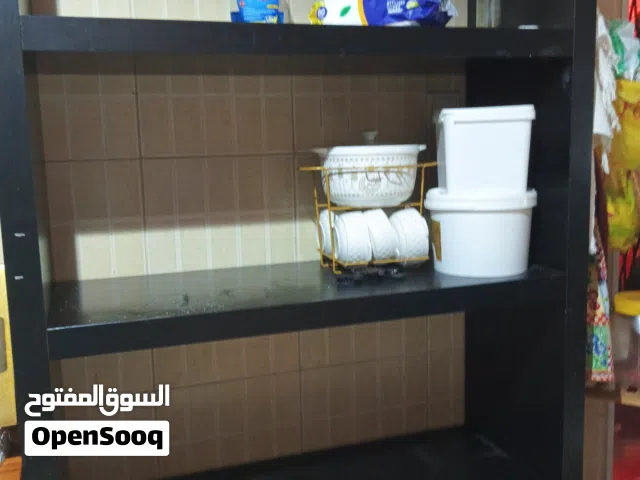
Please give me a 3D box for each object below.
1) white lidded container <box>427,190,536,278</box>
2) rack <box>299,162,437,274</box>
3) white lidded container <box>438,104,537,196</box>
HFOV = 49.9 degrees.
[{"bbox_3d":[0.305,-0.018,1.309,0.206,0.148,0.206,-1,8,0],"label":"white lidded container"},{"bbox_3d":[0.102,-0.048,1.357,0.293,0.203,0.194,-4,9,-19],"label":"rack"},{"bbox_3d":[0.300,-0.166,1.287,0.164,0.155,0.164,-1,8,5],"label":"white lidded container"}]

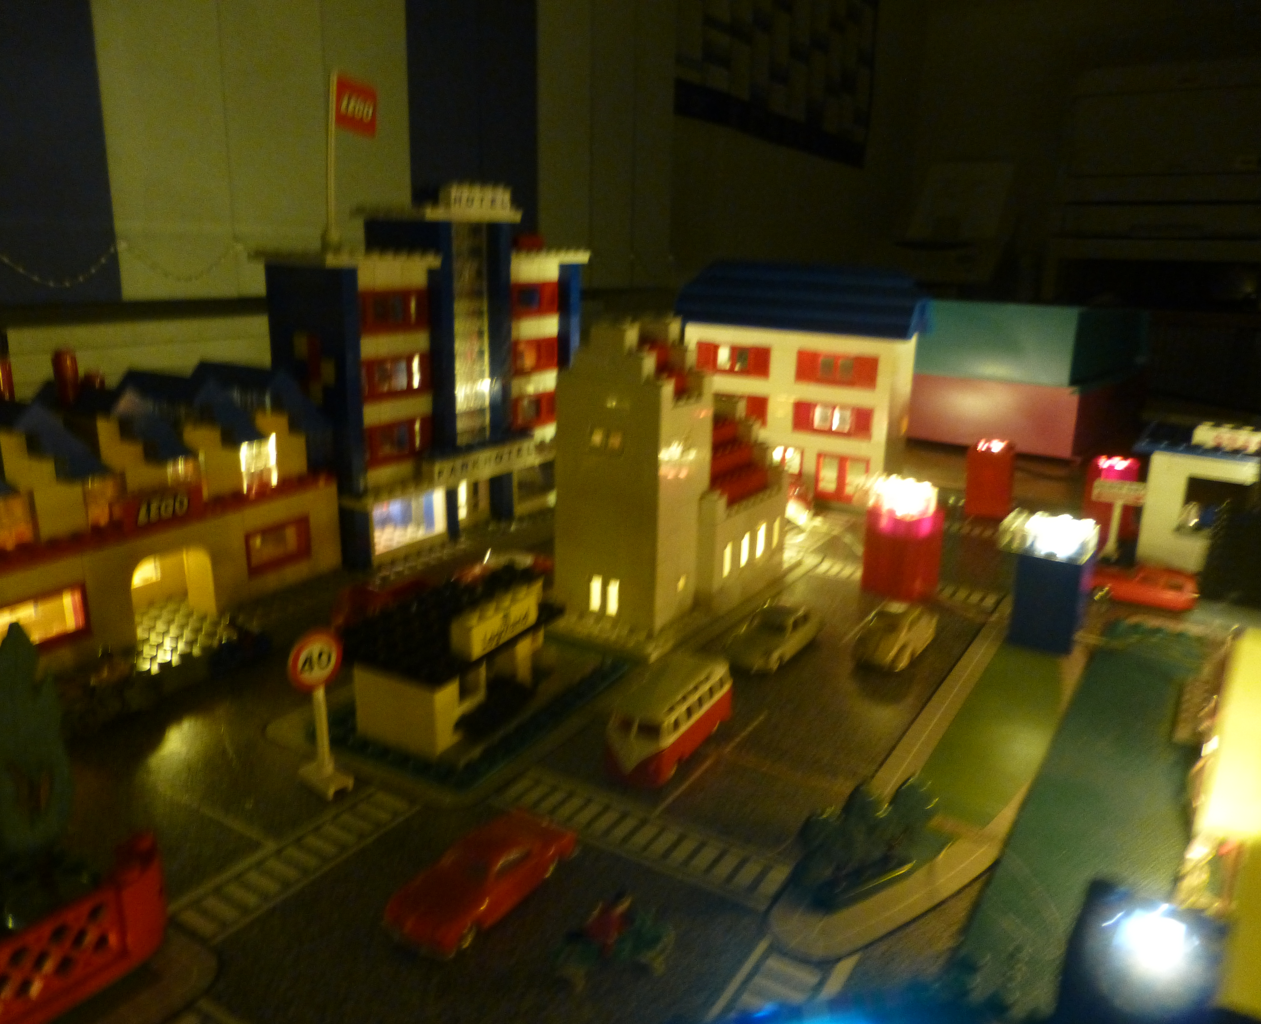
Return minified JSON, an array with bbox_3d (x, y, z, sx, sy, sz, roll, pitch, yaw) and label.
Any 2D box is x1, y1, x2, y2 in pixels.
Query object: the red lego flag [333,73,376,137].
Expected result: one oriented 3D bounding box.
[{"bbox_3d":[-0.116,-0.171,0.400,0.002,0.019,0.031,9,13,14],"label":"red lego flag"}]

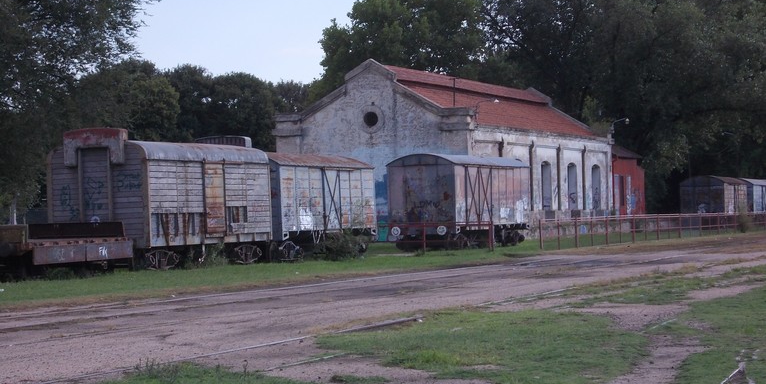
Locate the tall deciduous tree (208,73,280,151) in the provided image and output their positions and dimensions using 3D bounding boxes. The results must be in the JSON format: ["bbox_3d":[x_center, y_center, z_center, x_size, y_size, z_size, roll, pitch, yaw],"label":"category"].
[{"bbox_3d":[-10.178,-2.542,185.033,6.500,12.300,6.500,-1,-1,0],"label":"tall deciduous tree"}]

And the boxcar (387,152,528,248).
[{"bbox_3d":[3.367,0.545,106.977,2.930,4.115,12.678,-1,-1,18],"label":"boxcar"}]

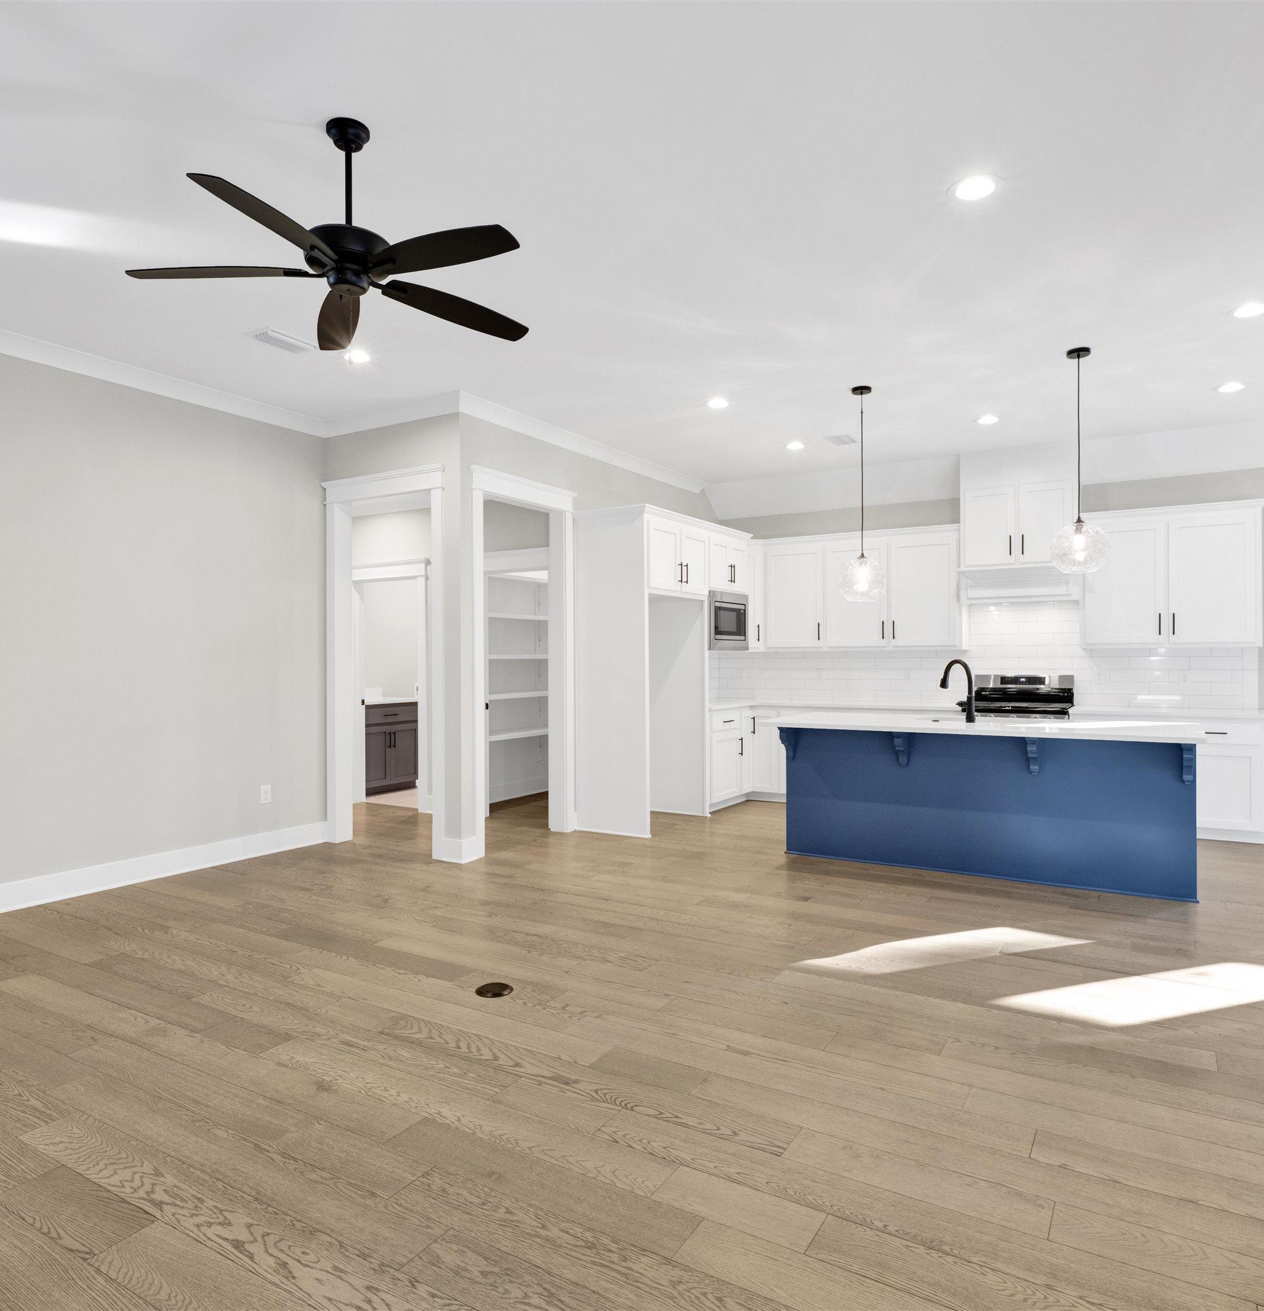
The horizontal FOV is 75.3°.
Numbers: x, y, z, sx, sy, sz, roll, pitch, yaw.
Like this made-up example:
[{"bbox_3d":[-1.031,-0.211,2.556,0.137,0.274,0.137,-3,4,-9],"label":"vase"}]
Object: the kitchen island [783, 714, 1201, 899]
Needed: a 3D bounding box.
[{"bbox_3d":[2.183,0.888,5.257,2.420,0.915,1.060,0,0,30],"label":"kitchen island"}]

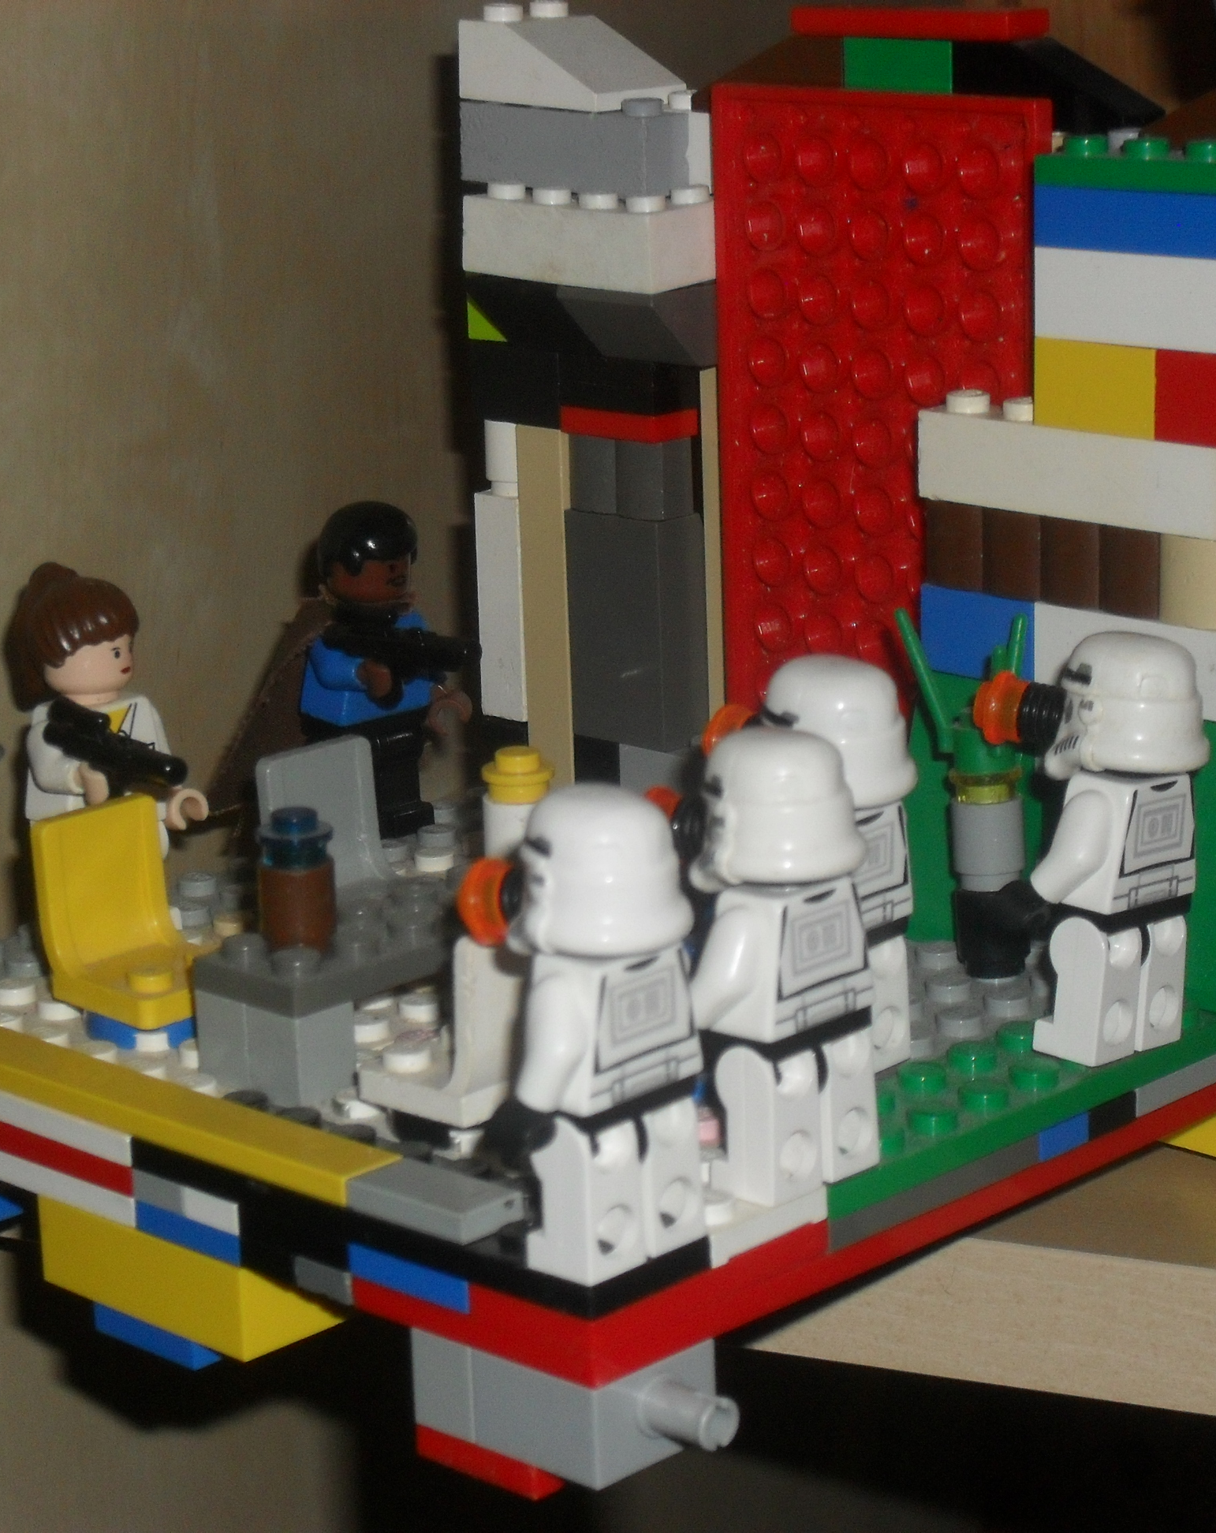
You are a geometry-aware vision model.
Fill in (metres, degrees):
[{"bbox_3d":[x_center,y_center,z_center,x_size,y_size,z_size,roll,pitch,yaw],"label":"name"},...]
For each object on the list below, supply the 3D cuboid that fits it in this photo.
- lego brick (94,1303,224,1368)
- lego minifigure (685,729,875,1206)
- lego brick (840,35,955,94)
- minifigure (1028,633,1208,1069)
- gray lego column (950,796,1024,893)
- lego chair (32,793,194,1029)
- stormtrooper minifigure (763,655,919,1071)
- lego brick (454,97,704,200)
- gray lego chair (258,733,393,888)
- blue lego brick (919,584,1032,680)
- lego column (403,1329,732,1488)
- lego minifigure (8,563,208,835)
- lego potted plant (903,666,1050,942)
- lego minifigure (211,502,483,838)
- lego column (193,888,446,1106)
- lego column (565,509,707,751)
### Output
[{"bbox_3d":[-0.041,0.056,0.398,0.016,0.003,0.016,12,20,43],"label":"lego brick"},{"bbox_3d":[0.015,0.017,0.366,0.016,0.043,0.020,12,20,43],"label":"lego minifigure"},{"bbox_3d":[0.036,-0.078,0.438,0.016,0.009,0.009,12,20,43],"label":"lego brick"},{"bbox_3d":[0.052,0.008,0.398,0.017,0.043,0.021,13,19,42],"label":"minifigure"},{"bbox_3d":[0.041,0.008,0.424,0.008,0.011,0.008,-2,15,0],"label":"gray lego column"},{"bbox_3d":[-0.050,0.015,0.418,0.018,0.020,0.016,12,20,43],"label":"lego chair"},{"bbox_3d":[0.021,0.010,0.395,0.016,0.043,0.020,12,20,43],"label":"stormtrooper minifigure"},{"bbox_3d":[-0.004,-0.076,0.475,0.032,0.012,0.008,12,20,43],"label":"lego brick"},{"bbox_3d":[-0.027,0.009,0.440,0.017,0.020,0.016,12,20,43],"label":"gray lego chair"},{"bbox_3d":[0.044,-0.015,0.437,0.016,0.010,0.008,12,20,43],"label":"blue lego brick"},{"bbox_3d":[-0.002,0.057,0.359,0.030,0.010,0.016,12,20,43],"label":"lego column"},{"bbox_3d":[-0.056,-0.001,0.443,0.027,0.044,0.021,12,20,43],"label":"lego minifigure"},{"bbox_3d":[0.039,0.003,0.421,0.015,0.039,0.015,-2,14,0],"label":"lego potted plant"},{"bbox_3d":[-0.027,-0.011,0.480,0.035,0.043,0.026,12,20,43],"label":"lego minifigure"},{"bbox_3d":[-0.025,0.024,0.408,0.016,0.014,0.032,12,20,43],"label":"lego column"},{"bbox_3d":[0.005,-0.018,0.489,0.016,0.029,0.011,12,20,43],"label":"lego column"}]

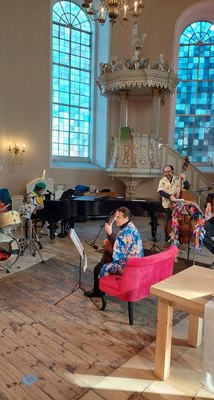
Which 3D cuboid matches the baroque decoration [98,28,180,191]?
[{"bbox_3d":[0.923,-2.264,8.587,2.300,5.500,1.900,3,7,14],"label":"baroque decoration"}]

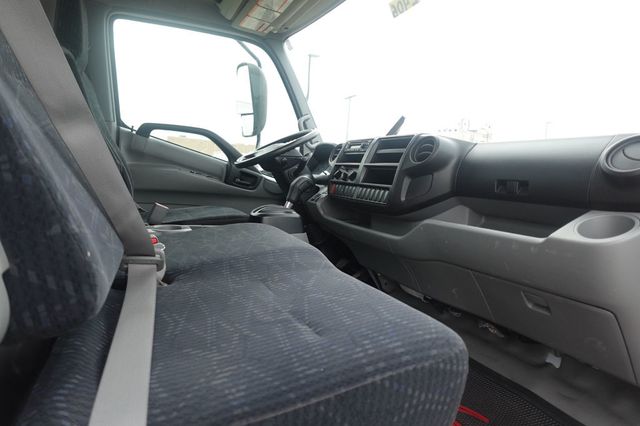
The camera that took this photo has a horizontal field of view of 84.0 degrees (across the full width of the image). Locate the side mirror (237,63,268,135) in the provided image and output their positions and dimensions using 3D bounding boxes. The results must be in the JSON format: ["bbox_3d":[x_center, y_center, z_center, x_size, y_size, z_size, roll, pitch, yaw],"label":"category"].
[{"bbox_3d":[-0.405,-0.676,2.150,0.130,0.420,0.200,-5,9,-35],"label":"side mirror"}]

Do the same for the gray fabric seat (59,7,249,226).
[{"bbox_3d":[-0.587,-0.263,1.334,0.650,0.960,0.510,-4,9,-29],"label":"gray fabric seat"}]

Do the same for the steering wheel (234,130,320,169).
[{"bbox_3d":[-0.188,-0.273,1.551,0.443,0.100,0.443,-31,21,-23],"label":"steering wheel"}]

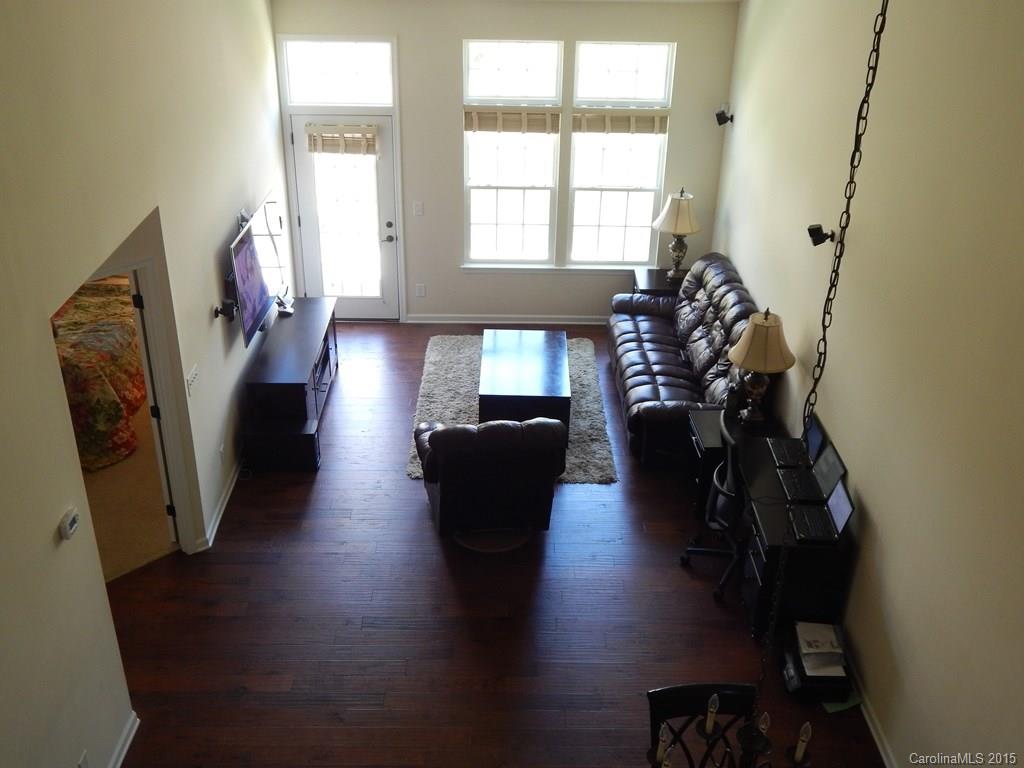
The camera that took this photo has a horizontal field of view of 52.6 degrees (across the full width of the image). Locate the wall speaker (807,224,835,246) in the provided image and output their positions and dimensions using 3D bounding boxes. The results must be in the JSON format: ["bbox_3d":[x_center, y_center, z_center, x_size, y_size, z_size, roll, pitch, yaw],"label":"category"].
[{"bbox_3d":[1.910,-0.916,6.409,0.150,0.125,0.085,-19,26,9],"label":"wall speaker"}]

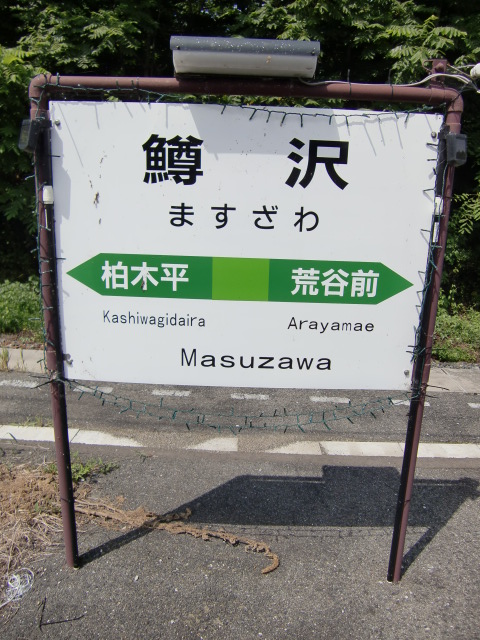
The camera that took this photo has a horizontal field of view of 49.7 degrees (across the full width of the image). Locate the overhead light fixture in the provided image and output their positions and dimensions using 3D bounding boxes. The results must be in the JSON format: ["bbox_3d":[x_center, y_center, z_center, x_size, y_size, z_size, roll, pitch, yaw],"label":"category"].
[{"bbox_3d":[0.013,-0.757,1.497,0.412,0.096,0.174,1,16,-1],"label":"overhead light fixture"}]

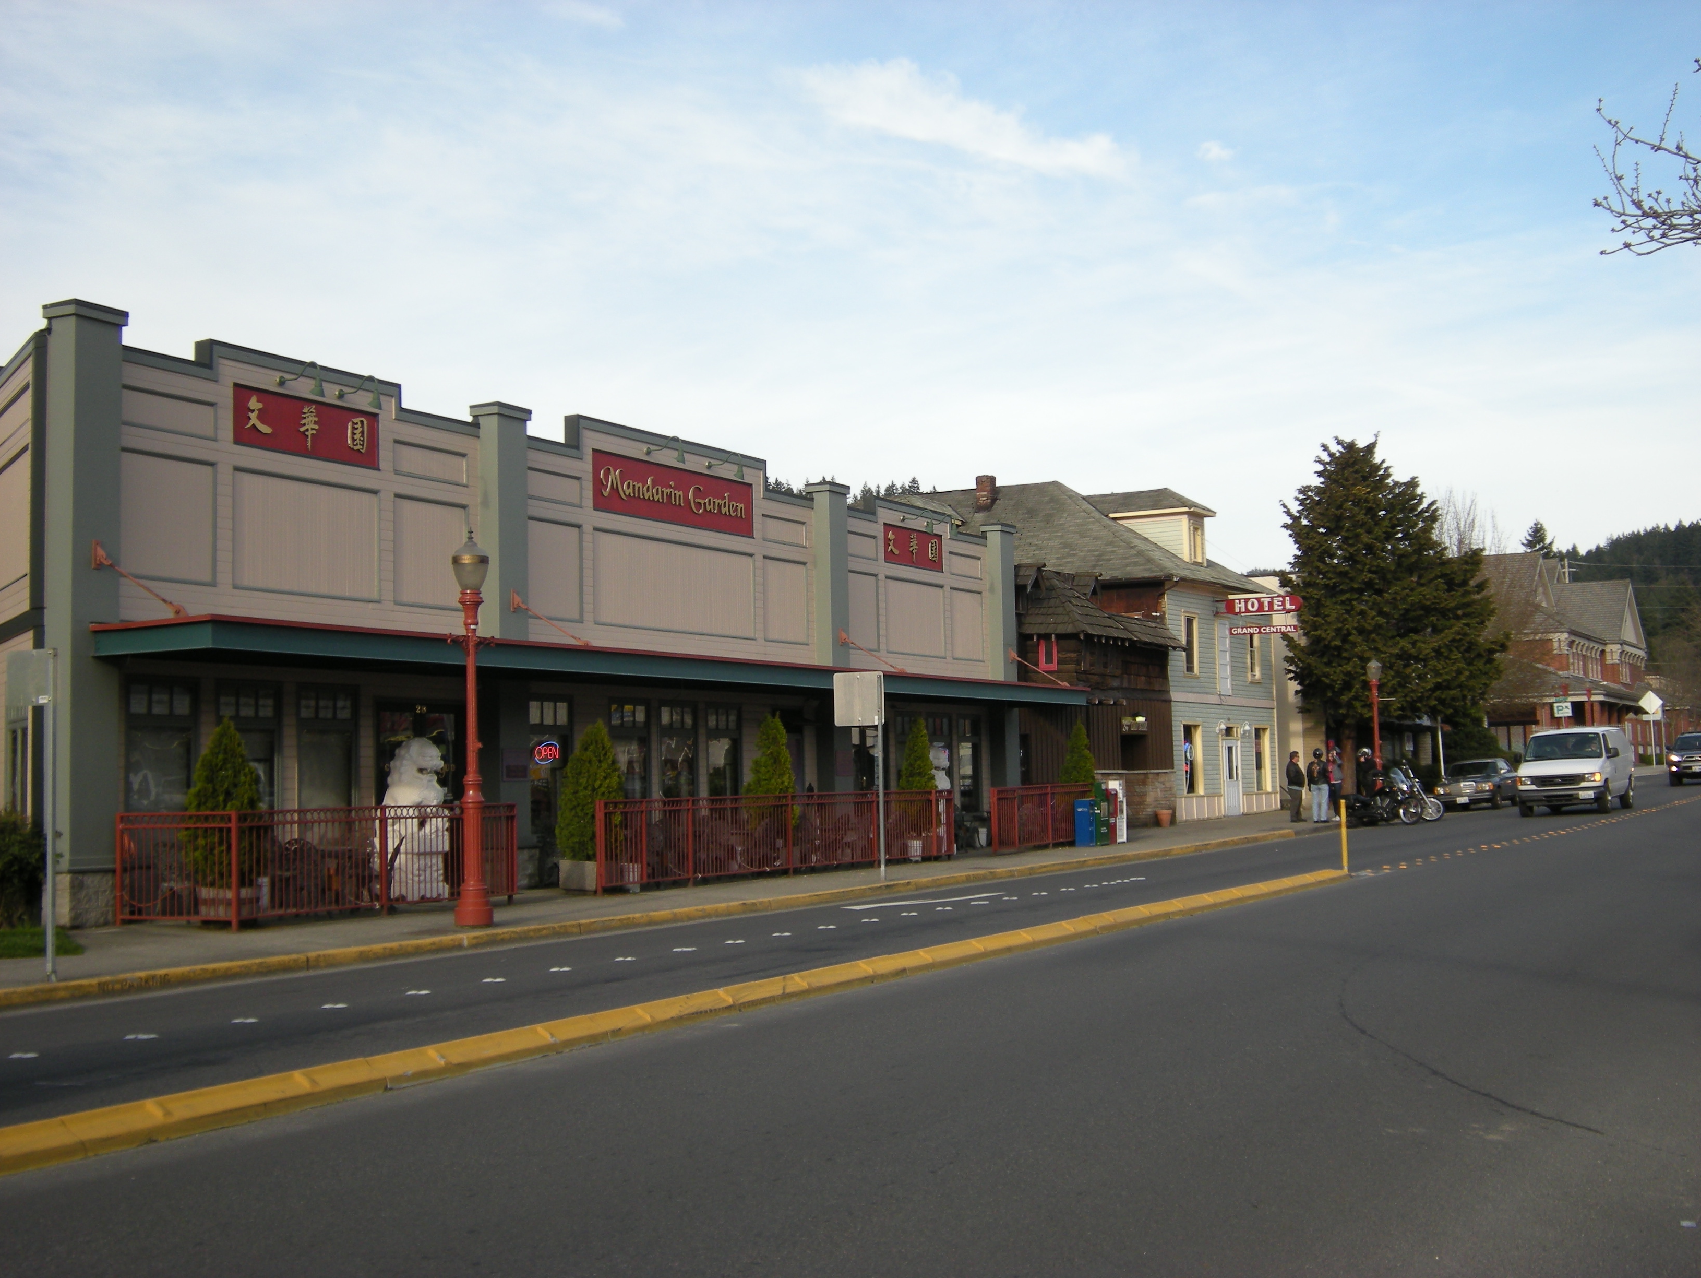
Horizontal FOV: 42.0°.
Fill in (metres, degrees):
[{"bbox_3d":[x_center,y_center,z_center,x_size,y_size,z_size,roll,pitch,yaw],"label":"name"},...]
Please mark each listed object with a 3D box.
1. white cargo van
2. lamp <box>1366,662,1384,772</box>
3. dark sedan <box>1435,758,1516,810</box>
[{"bbox_3d":[17.990,3.260,54.800,2.030,2.080,5.400,-5,-4,27],"label":"white cargo van"},{"bbox_3d":[13.425,2.471,56.445,0.420,3.968,0.430,-3,-5,27],"label":"lamp"},{"bbox_3d":[18.570,4.270,65.300,1.790,1.430,4.780,-5,-4,27],"label":"dark sedan"}]

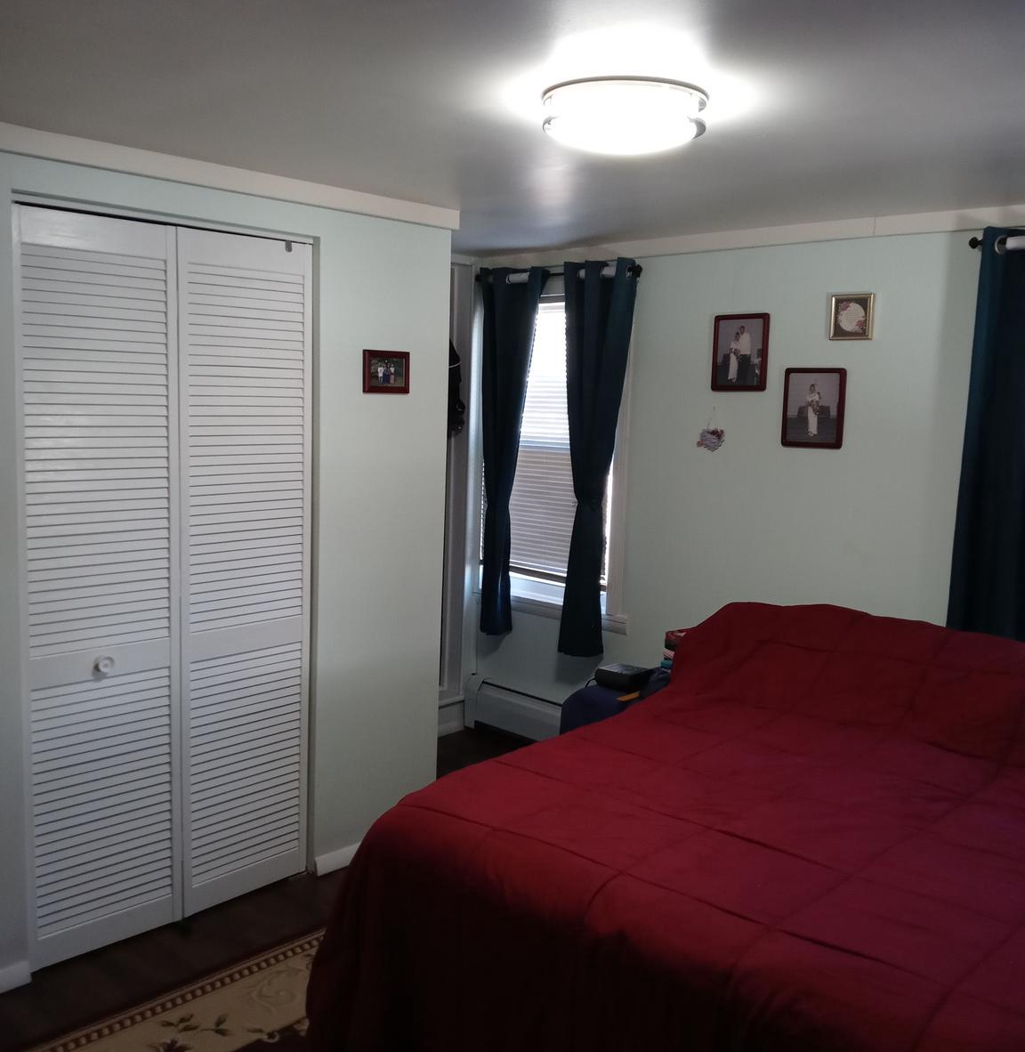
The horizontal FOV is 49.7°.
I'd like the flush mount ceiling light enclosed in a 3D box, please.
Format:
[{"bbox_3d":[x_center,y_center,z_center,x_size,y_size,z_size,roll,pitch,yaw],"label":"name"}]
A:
[{"bbox_3d":[0.231,-0.839,2.285,0.343,0.080,0.343,2,7,0],"label":"flush mount ceiling light"}]

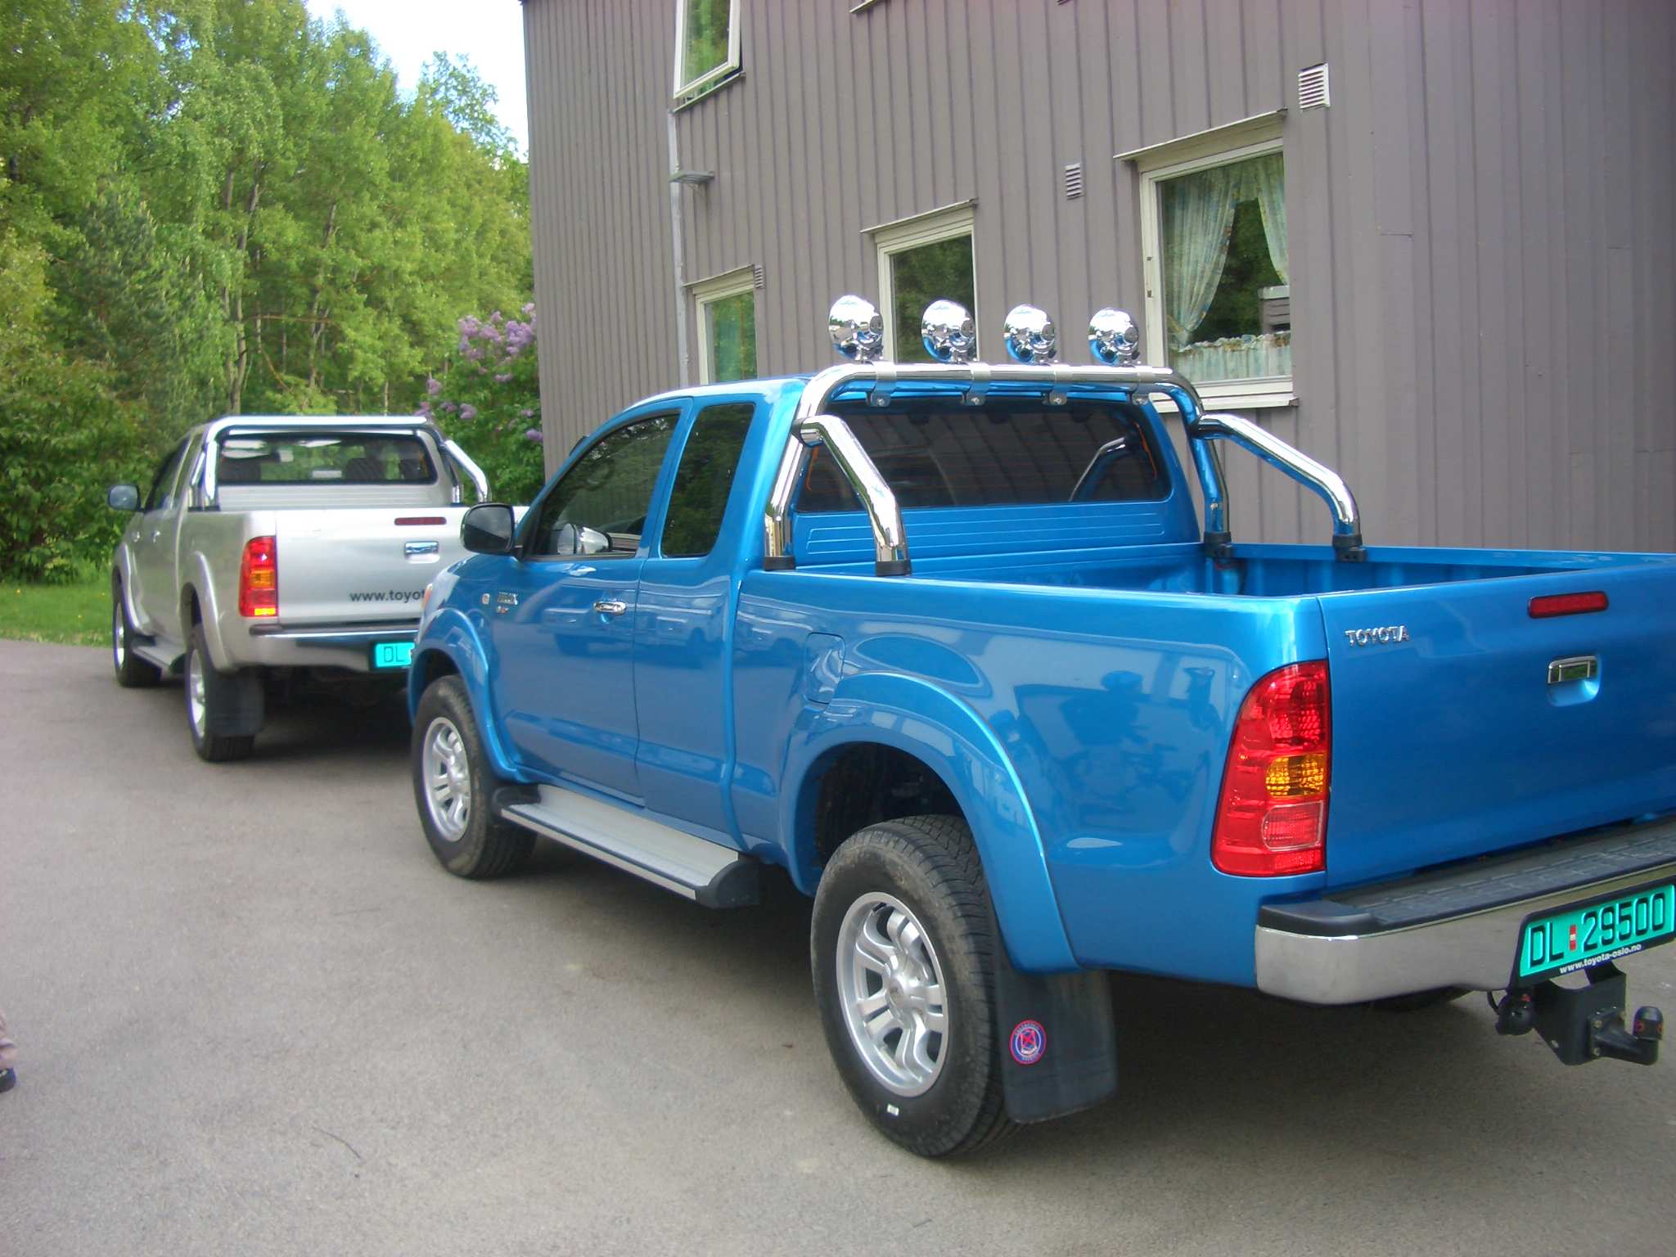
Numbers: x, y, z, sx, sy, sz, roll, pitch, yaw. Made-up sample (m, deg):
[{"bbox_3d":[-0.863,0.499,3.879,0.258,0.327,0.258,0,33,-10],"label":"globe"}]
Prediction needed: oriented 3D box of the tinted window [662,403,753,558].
[{"bbox_3d":[-0.385,-0.416,4.872,0.040,0.440,0.390,12,-3,-32],"label":"tinted window"}]

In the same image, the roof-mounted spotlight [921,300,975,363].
[{"bbox_3d":[0.319,-0.849,4.866,0.175,0.190,0.115,-5,6,-32],"label":"roof-mounted spotlight"}]

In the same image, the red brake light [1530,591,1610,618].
[{"bbox_3d":[1.434,-0.047,3.348,0.258,0.042,0.030,-4,7,-32],"label":"red brake light"}]

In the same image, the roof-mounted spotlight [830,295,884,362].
[{"bbox_3d":[0.053,-0.825,4.677,0.175,0.190,0.115,-5,6,-32],"label":"roof-mounted spotlight"}]

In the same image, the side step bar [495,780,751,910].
[{"bbox_3d":[-0.730,0.672,5.478,0.215,0.130,1.650,-5,6,-32],"label":"side step bar"}]

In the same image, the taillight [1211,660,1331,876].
[{"bbox_3d":[0.779,0.250,3.057,0.155,0.392,0.165,-5,6,-32],"label":"taillight"}]

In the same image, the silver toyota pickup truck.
[{"bbox_3d":[-3.346,-0.383,10.668,1.900,1.860,5.220,-4,6,-30],"label":"silver toyota pickup truck"}]

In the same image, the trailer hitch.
[{"bbox_3d":[1.461,0.765,3.345,0.260,0.195,0.260,-5,6,-32],"label":"trailer hitch"}]

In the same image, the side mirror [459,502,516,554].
[{"bbox_3d":[-1.192,-0.341,5.797,0.195,0.185,0.125,-5,6,-32],"label":"side mirror"}]

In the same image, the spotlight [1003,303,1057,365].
[{"bbox_3d":[0.569,-0.866,5.017,0.175,0.190,0.115,-5,6,-32],"label":"spotlight"}]

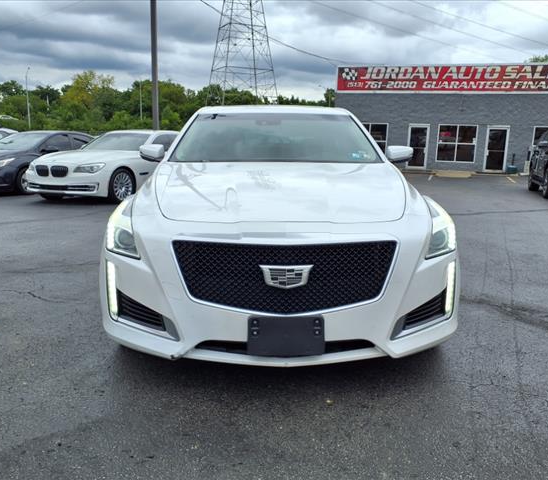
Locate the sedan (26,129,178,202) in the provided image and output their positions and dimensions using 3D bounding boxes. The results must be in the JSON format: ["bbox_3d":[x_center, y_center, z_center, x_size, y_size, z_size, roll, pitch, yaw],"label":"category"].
[{"bbox_3d":[-3.019,-1.752,11.192,1.950,1.475,5.120,5,12,22],"label":"sedan"}]

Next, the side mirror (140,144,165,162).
[{"bbox_3d":[-0.902,-0.652,3.740,0.210,0.145,0.140,0,11,-1],"label":"side mirror"}]

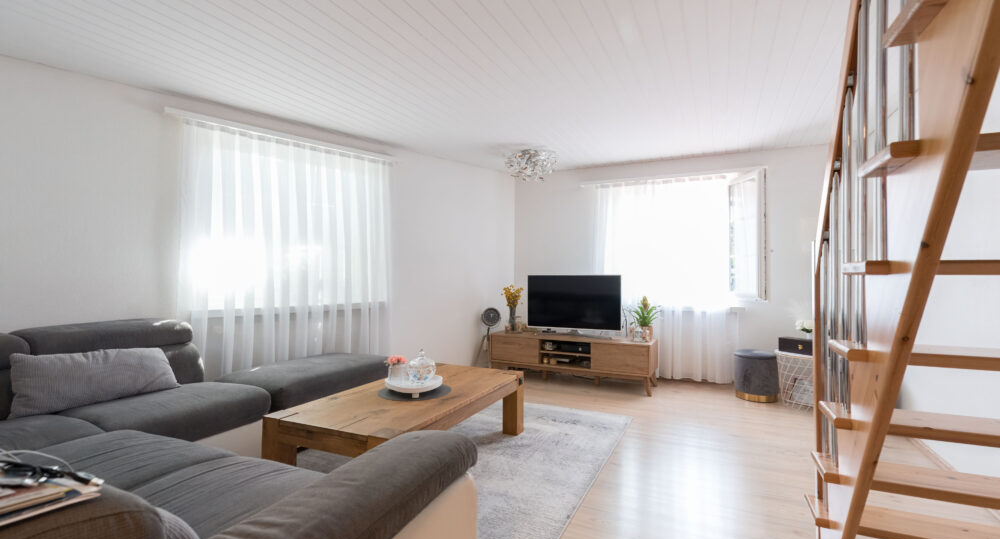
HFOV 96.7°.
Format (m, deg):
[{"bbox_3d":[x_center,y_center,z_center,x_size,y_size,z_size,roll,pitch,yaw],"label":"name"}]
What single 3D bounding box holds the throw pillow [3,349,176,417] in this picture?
[{"bbox_3d":[-2.270,0.614,2.509,0.144,0.332,0.702,-25,-12,26],"label":"throw pillow"}]

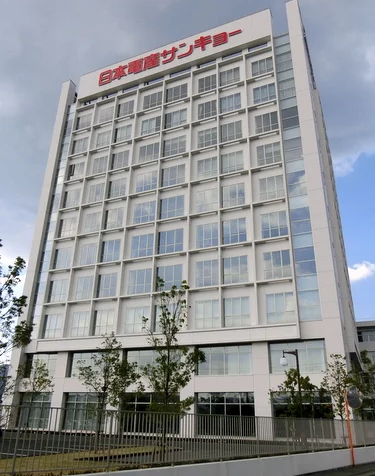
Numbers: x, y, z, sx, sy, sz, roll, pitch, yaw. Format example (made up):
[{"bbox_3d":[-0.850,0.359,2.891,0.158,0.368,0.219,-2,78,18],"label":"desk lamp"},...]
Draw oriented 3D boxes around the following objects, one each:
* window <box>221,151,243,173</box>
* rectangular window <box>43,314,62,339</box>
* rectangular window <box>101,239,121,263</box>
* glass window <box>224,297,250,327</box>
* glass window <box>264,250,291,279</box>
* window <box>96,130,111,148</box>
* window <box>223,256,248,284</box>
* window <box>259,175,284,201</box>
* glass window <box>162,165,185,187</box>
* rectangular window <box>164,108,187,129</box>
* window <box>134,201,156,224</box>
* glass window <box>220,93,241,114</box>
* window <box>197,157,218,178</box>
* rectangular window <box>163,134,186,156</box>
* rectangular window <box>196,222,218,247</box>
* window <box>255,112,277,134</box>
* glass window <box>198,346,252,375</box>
[{"bbox_3d":[4.937,-8.234,39.332,2.440,2.470,0.150,-8,-25,21],"label":"window"},{"bbox_3d":[-15.021,9.927,40.449,2.690,2.620,0.150,-8,-25,21],"label":"rectangular window"},{"bbox_3d":[-8.497,1.526,40.195,2.430,2.590,0.200,-8,-24,22],"label":"rectangular window"},{"bbox_3d":[4.376,6.608,31.996,2.470,2.570,0.200,-8,-24,22],"label":"glass window"},{"bbox_3d":[8.375,2.516,33.422,2.600,2.750,0.200,-9,-25,22],"label":"glass window"},{"bbox_3d":[-10.870,-12.789,47.355,2.430,2.510,0.200,-8,-24,22],"label":"window"},{"bbox_3d":[4.638,3.107,34.919,2.460,2.690,0.200,-9,-25,22],"label":"window"},{"bbox_3d":[8.234,-4.770,34.986,2.470,2.590,0.200,-8,-24,22],"label":"window"},{"bbox_3d":[-1.603,-7.156,41.791,2.950,2.450,0.150,-8,-25,21],"label":"glass window"},{"bbox_3d":[-1.520,-14.325,43.401,2.903,2.528,0.150,-9,-25,22],"label":"rectangular window"},{"bbox_3d":[-4.850,-2.867,41.400,2.950,2.510,0.150,-8,-25,21],"label":"window"},{"bbox_3d":[5.145,-15.885,42.931,2.510,2.710,0.200,-9,-25,22],"label":"glass window"},{"bbox_3d":[2.230,-7.434,38.934,2.470,2.530,0.200,-8,-24,22],"label":"window"},{"bbox_3d":[-1.542,-11.039,43.964,3.030,2.690,0.200,-9,-25,22],"label":"rectangular window"},{"bbox_3d":[2.135,-0.247,37.551,2.640,2.680,0.200,-9,-25,22],"label":"rectangular window"},{"bbox_3d":[8.690,-12.513,39.494,2.400,2.450,0.150,-8,-25,21],"label":"window"},{"bbox_3d":[3.149,10.473,30.941,4.980,2.410,0.200,-8,-24,22],"label":"glass window"}]

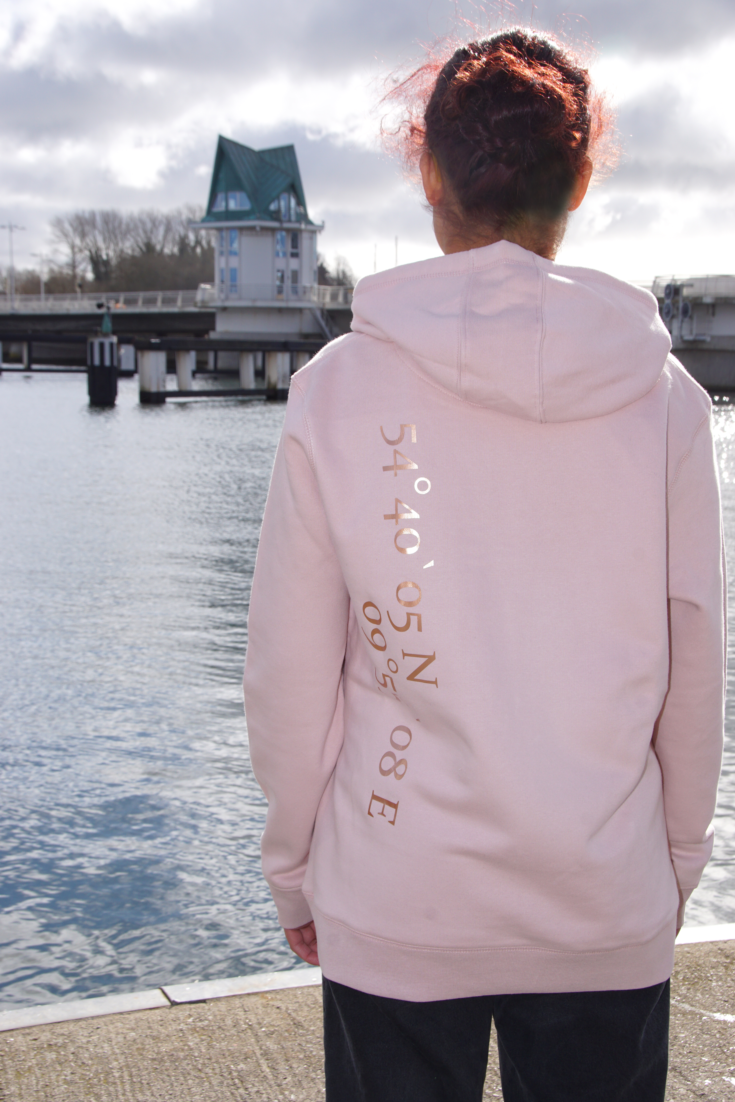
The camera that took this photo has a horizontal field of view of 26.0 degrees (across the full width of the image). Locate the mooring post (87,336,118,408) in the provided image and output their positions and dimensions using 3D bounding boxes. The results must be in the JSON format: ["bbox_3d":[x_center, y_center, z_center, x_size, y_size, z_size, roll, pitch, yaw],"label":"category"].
[{"bbox_3d":[-10.483,-7.088,63.000,1.170,2.800,1.170,0,8,0],"label":"mooring post"}]

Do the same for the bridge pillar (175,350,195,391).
[{"bbox_3d":[-7.325,-7.218,64.000,0.660,1.750,0.660,-1,8,-7],"label":"bridge pillar"}]

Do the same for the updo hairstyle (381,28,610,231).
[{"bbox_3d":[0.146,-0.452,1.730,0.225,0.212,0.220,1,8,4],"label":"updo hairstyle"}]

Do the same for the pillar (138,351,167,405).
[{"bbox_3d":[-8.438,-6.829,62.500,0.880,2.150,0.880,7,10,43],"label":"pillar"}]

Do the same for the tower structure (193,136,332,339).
[{"bbox_3d":[-7.394,-22.022,112.000,7.000,13.900,7.000,6,10,39],"label":"tower structure"}]

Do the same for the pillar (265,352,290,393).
[{"bbox_3d":[-3.714,-7.337,66.000,0.850,1.800,0.850,7,10,43],"label":"pillar"}]

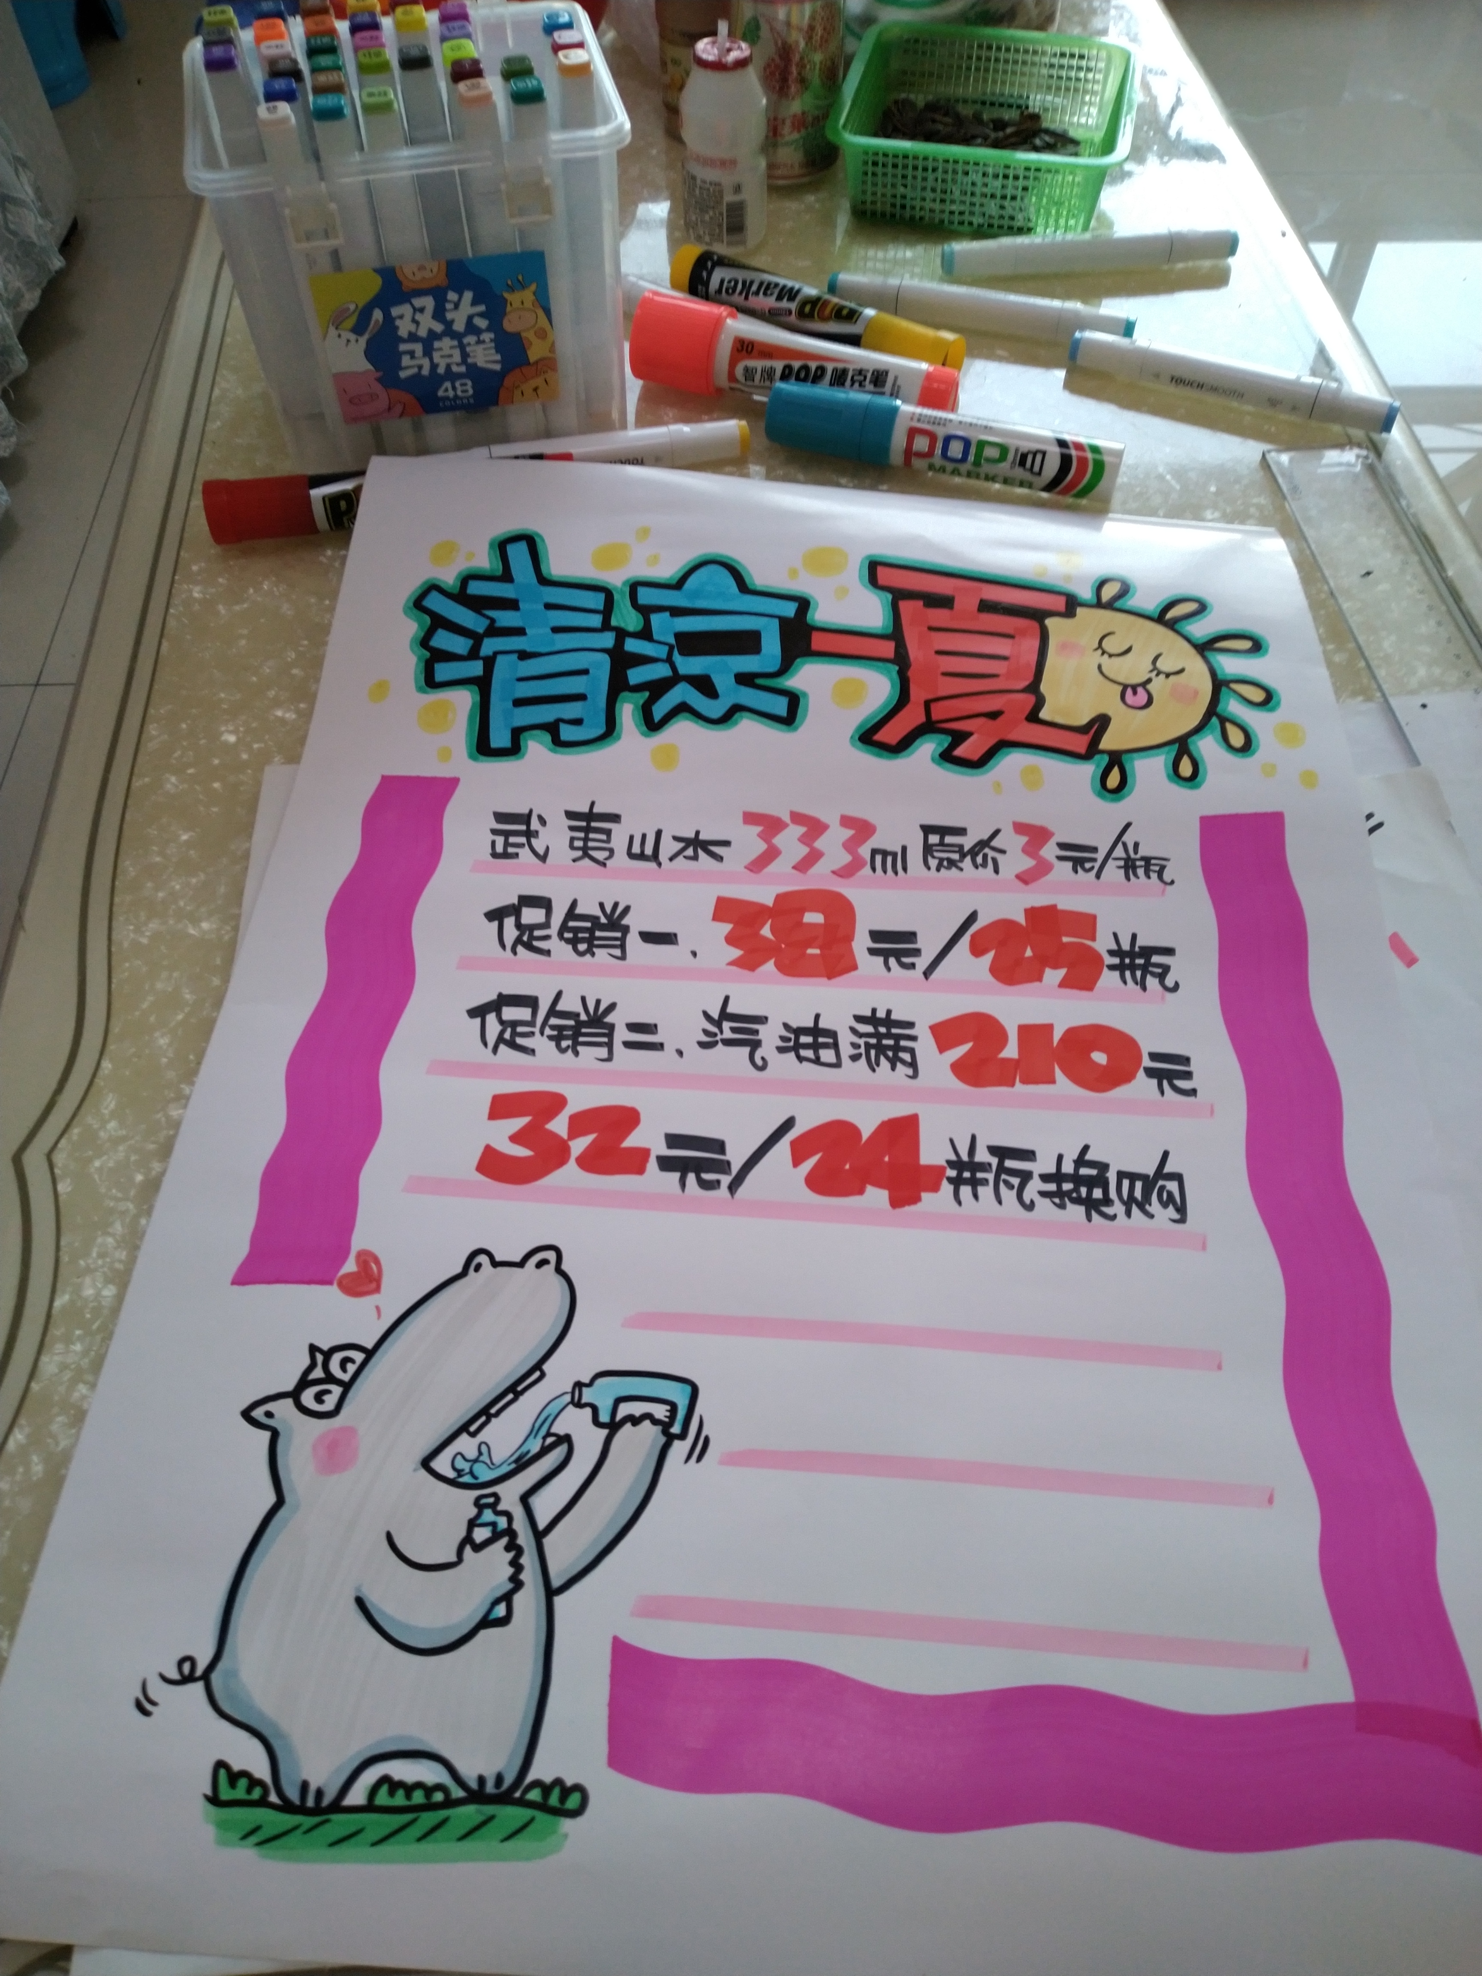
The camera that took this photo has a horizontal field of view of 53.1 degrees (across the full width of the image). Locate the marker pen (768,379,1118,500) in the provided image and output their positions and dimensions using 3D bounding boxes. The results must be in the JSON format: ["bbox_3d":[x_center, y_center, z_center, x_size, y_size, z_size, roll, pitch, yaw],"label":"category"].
[{"bbox_3d":[0.092,-0.250,0.679,0.162,0.028,0.028,13,57,9],"label":"marker pen"}]

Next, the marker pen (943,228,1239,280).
[{"bbox_3d":[0.184,-0.386,0.778,0.155,0.015,0.016,-4,56,-2],"label":"marker pen"}]

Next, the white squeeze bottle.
[{"bbox_3d":[-0.008,-0.441,0.763,0.044,0.101,0.044,0,56,0],"label":"white squeeze bottle"}]

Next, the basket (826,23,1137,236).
[{"bbox_3d":[0.132,-0.463,0.808,0.148,0.050,0.119,9,57,7],"label":"basket"}]

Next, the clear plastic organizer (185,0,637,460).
[{"bbox_3d":[-0.137,-0.331,0.663,0.171,0.148,0.118,-9,57,-6],"label":"clear plastic organizer"}]

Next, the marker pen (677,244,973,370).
[{"bbox_3d":[0.037,-0.341,0.742,0.160,0.025,0.025,25,60,16],"label":"marker pen"}]

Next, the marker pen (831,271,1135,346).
[{"bbox_3d":[0.121,-0.345,0.750,0.154,0.015,0.016,12,57,8],"label":"marker pen"}]

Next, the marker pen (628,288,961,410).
[{"bbox_3d":[0.025,-0.297,0.706,0.158,0.036,0.040,13,57,9],"label":"marker pen"}]

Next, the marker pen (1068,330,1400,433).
[{"bbox_3d":[0.235,-0.292,0.715,0.156,0.015,0.016,18,58,12],"label":"marker pen"}]

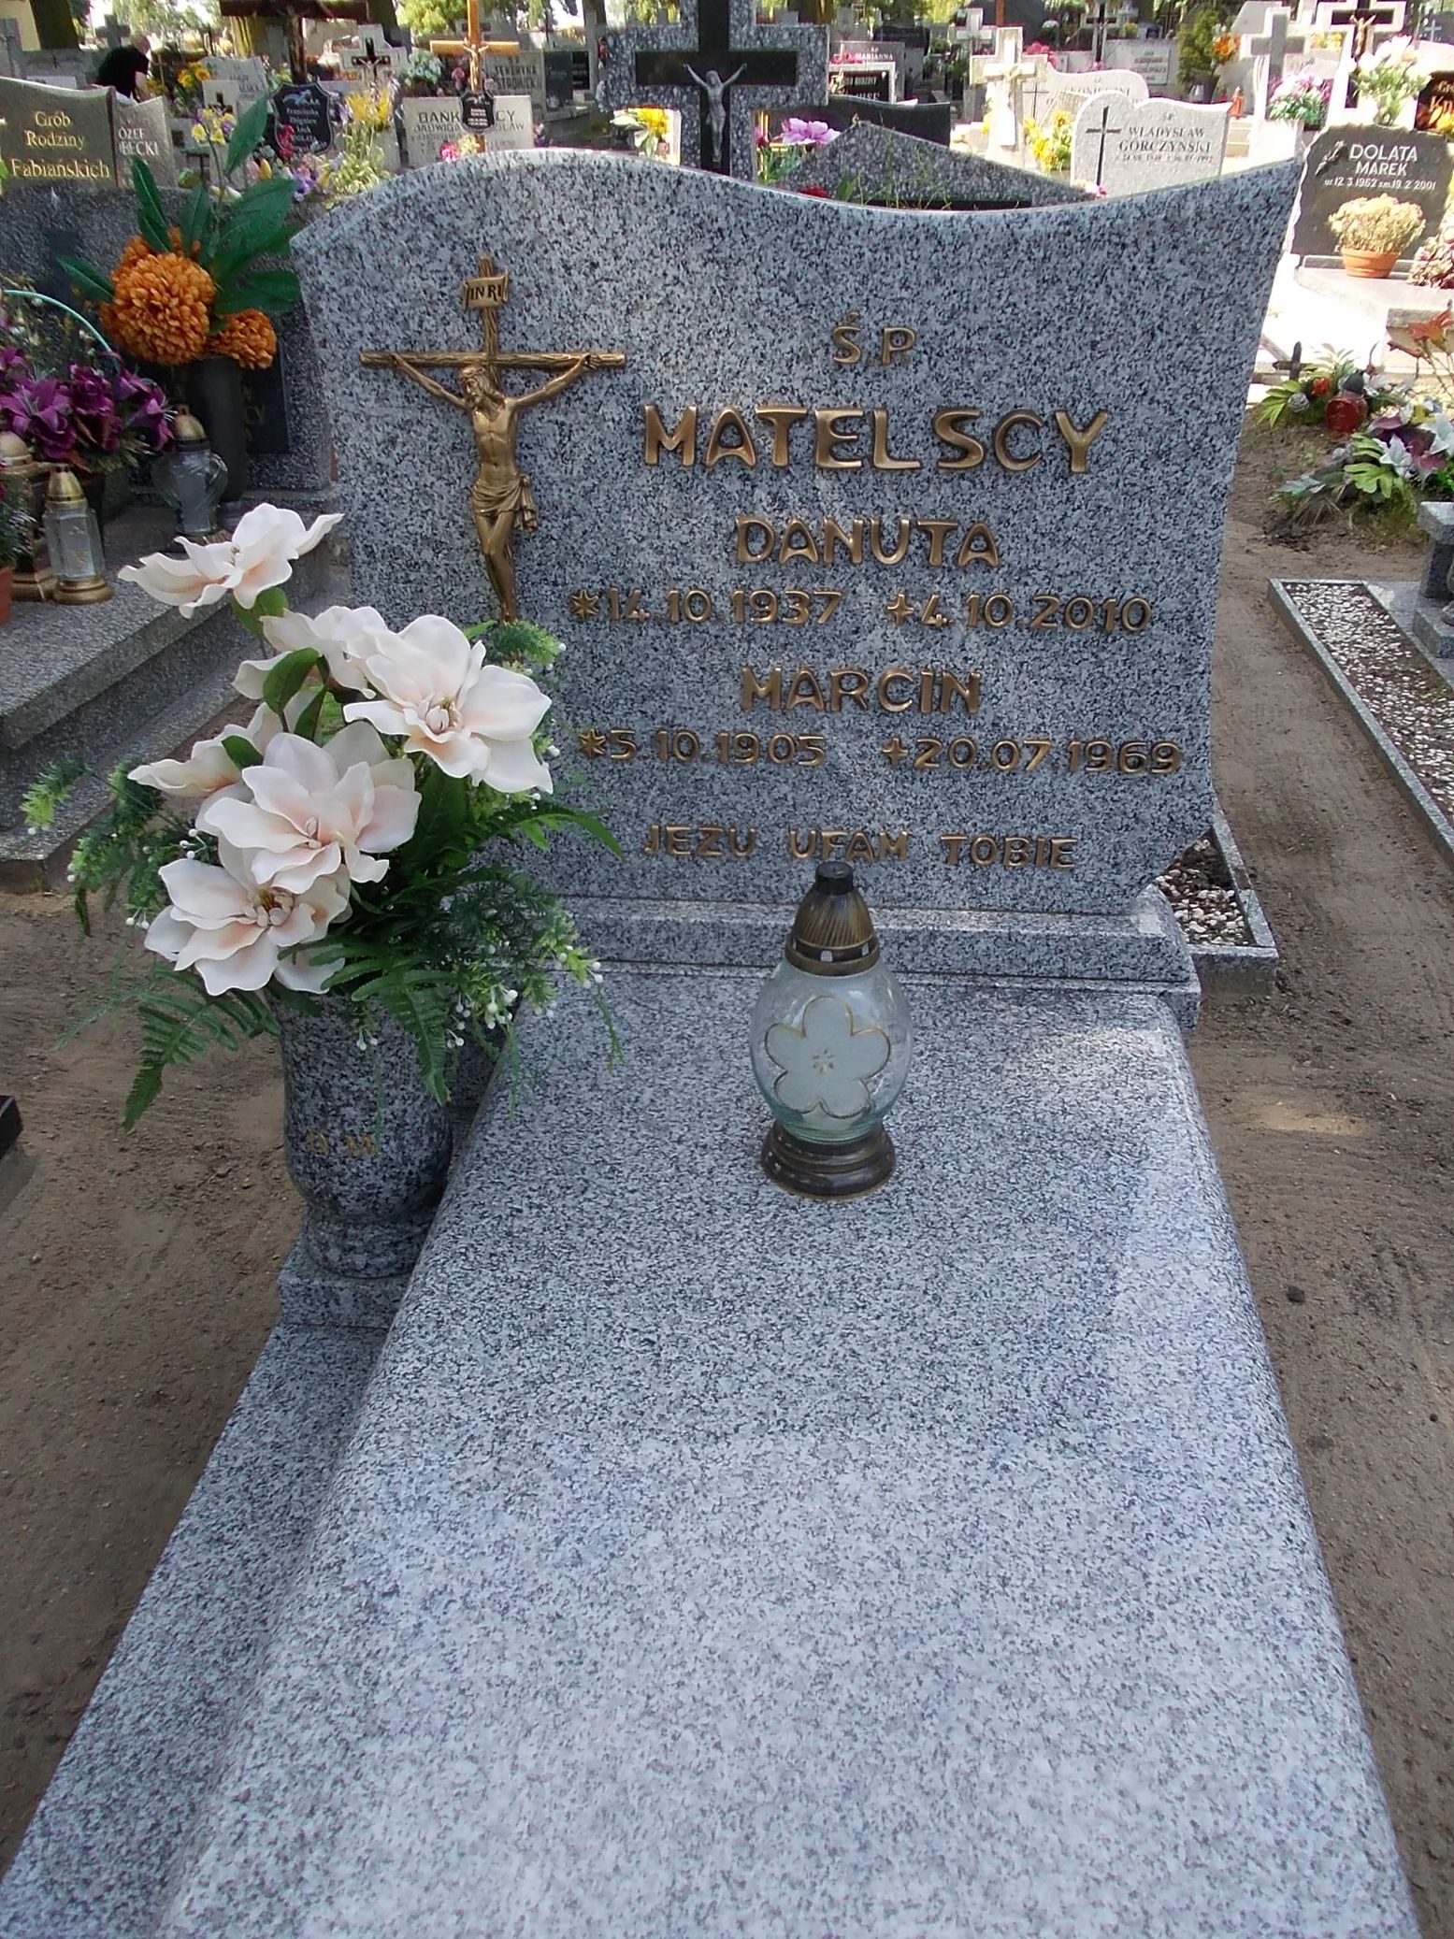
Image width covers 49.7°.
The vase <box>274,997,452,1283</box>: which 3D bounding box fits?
[{"bbox_3d":[-0.322,0.148,1.386,0.152,0.287,0.152,2,31,5],"label":"vase"}]

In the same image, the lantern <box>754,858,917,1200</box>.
[{"bbox_3d":[0.090,0.051,1.316,0.135,0.302,0.135,2,31,5],"label":"lantern"}]

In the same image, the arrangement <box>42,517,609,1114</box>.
[{"bbox_3d":[-0.321,-0.091,1.204,0.460,0.500,0.400,2,31,5],"label":"arrangement"}]

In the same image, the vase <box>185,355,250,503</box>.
[{"bbox_3d":[-1.288,-1.364,3.971,0.148,0.325,0.148,2,31,5],"label":"vase"}]

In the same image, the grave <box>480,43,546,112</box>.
[{"bbox_3d":[-1.893,-7.903,14.000,0.580,0.680,0.120,2,31,5],"label":"grave"}]

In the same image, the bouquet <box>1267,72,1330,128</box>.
[{"bbox_3d":[3.273,-4.985,9.000,0.360,0.320,0.320,2,31,5],"label":"bouquet"}]

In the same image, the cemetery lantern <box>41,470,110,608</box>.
[{"bbox_3d":[-1.381,-0.917,3.296,0.133,0.248,0.133,2,31,5],"label":"cemetery lantern"}]

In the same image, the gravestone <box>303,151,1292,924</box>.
[{"bbox_3d":[0.049,-0.399,1.530,0.860,0.712,0.080,2,29,5],"label":"gravestone"}]

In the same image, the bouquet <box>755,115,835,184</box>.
[{"bbox_3d":[0.211,-2.454,4.700,0.250,0.260,0.220,2,31,5],"label":"bouquet"}]

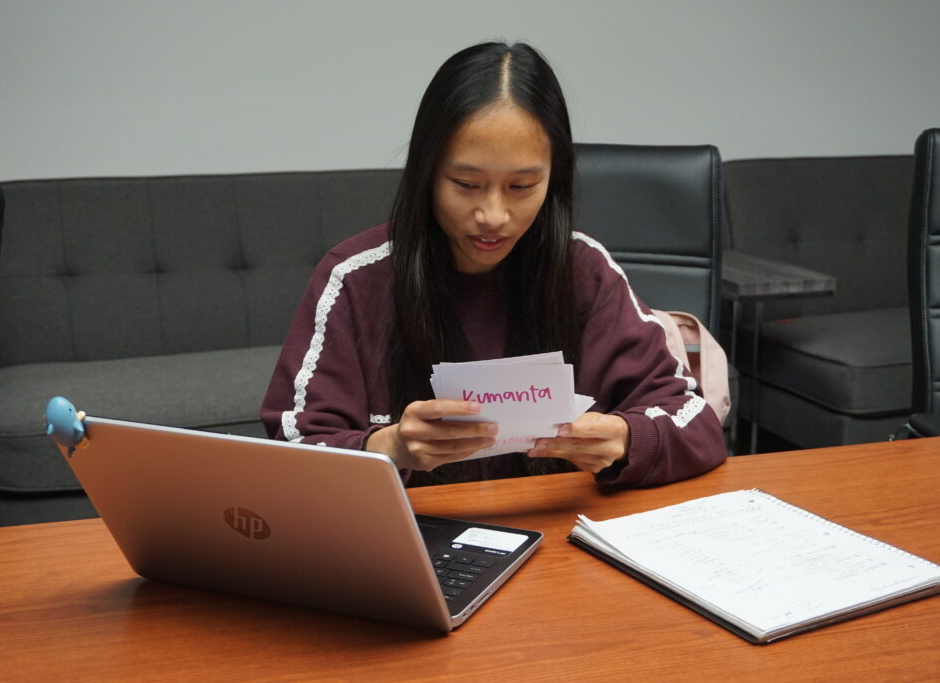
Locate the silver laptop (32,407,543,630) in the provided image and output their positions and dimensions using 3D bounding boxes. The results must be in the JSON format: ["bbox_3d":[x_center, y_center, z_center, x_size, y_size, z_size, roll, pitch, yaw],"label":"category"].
[{"bbox_3d":[-0.140,0.126,1.233,0.325,0.205,0.337,5,14,22],"label":"silver laptop"}]

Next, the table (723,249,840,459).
[{"bbox_3d":[0.711,0.103,3.731,0.291,0.622,0.491,-5,14,-22],"label":"table"}]

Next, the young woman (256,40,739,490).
[{"bbox_3d":[0.031,0.250,1.718,0.530,1.227,0.640,-2,13,-7],"label":"young woman"}]

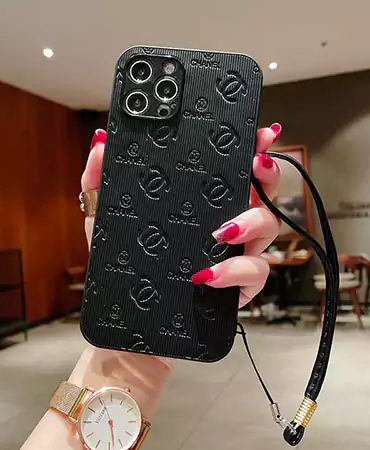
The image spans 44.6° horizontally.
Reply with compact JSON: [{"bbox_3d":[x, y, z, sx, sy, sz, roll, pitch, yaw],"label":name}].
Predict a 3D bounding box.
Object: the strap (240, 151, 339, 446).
[{"bbox_3d":[0.058,0.041,0.250,0.053,0.160,0.025,-3,0,0],"label":"strap"}]

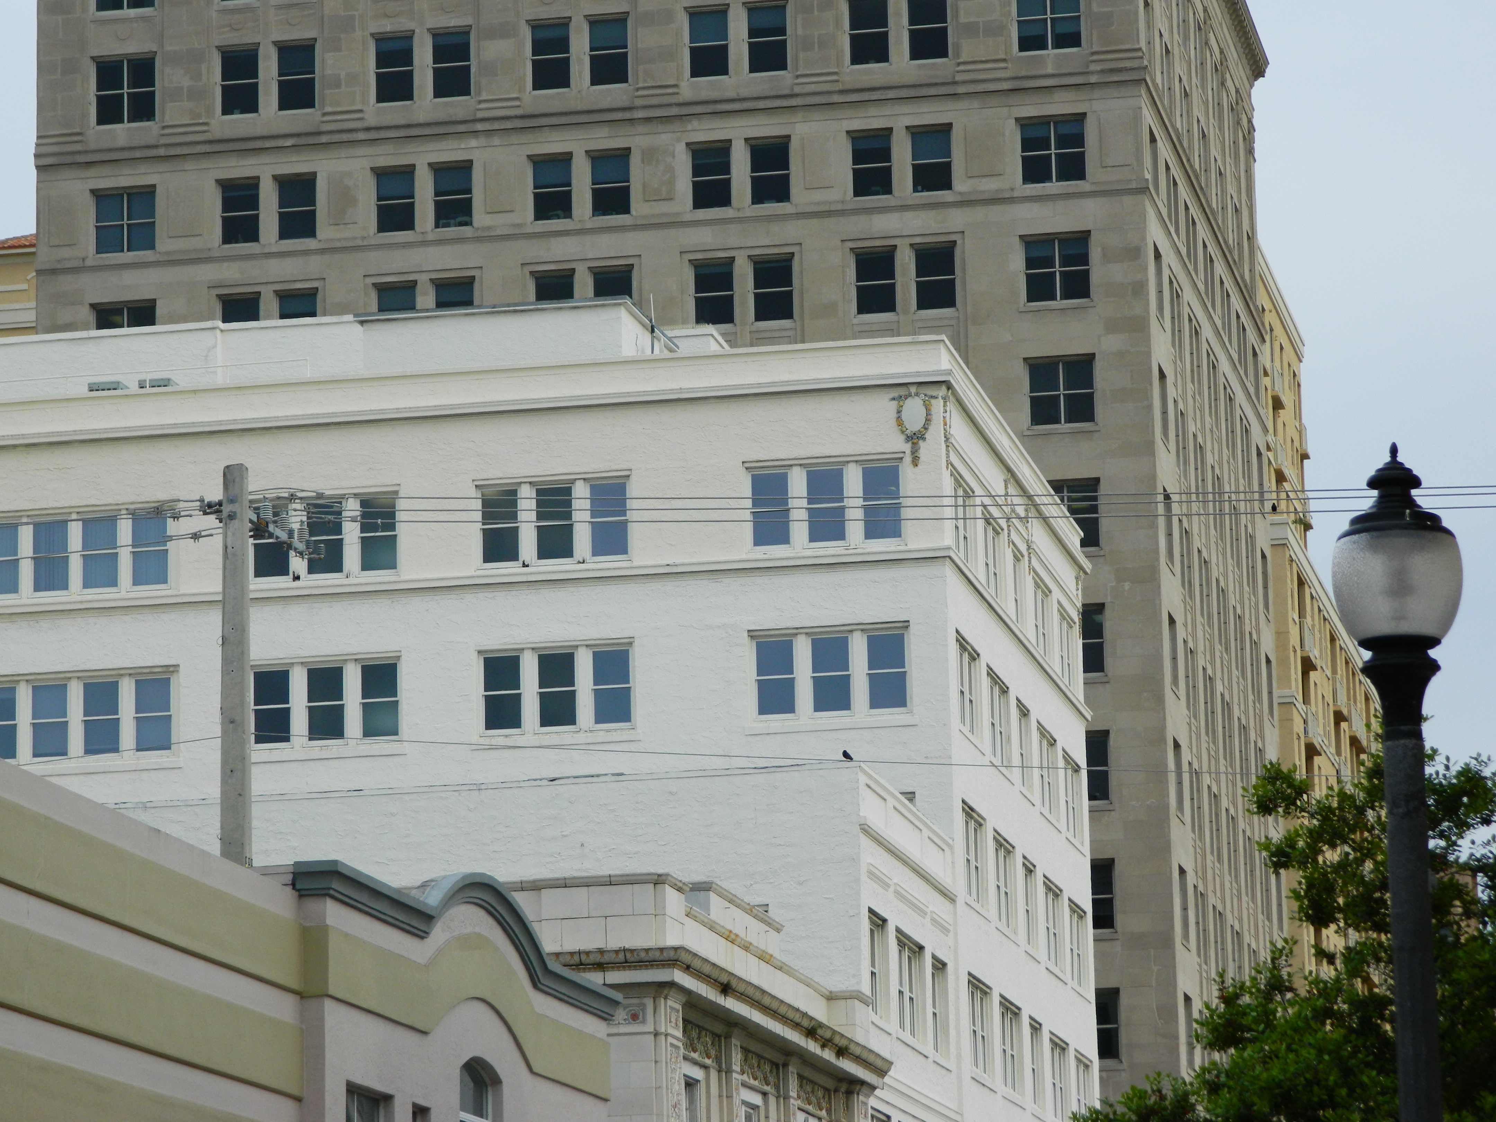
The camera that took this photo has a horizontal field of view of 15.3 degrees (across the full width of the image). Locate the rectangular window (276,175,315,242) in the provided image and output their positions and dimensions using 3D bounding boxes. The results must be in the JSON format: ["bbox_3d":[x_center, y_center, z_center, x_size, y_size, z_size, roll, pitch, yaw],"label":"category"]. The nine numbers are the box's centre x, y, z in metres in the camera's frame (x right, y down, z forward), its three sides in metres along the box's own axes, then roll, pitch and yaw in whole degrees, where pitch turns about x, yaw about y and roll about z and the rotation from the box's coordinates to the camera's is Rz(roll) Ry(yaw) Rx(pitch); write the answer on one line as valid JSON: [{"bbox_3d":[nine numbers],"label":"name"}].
[{"bbox_3d":[-12.654,-9.870,156.152,1.130,1.738,0.200,-4,-11,10],"label":"rectangular window"}]

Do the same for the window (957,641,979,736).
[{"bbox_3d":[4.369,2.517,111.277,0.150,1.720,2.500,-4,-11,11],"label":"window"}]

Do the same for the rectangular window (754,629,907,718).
[{"bbox_3d":[1.665,2.271,112.168,3.046,1.603,0.200,-4,-11,10],"label":"rectangular window"}]

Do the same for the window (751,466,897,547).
[{"bbox_3d":[1.520,-1.102,111.937,3.031,1.503,0.200,-4,-11,10],"label":"window"}]

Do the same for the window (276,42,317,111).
[{"bbox_3d":[-12.570,-13.496,155.124,1.081,1.860,0.150,-4,-11,11],"label":"window"}]

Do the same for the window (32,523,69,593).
[{"bbox_3d":[-14.723,-0.062,117.798,0.789,1.534,0.150,-4,-11,10],"label":"window"}]

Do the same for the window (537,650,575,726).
[{"bbox_3d":[-3.936,2.655,115.239,0.806,1.569,0.150,-4,-11,10],"label":"window"}]

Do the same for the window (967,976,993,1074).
[{"bbox_3d":[4.676,9.603,114.600,0.200,1.786,3.242,-4,-11,10],"label":"window"}]

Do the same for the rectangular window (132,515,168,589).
[{"bbox_3d":[-12.381,-0.230,115.452,0.750,1.454,0.150,-4,-11,10],"label":"rectangular window"}]

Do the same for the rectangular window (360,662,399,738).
[{"bbox_3d":[-7.472,2.818,112.963,0.808,1.514,0.200,-4,-11,10],"label":"rectangular window"}]

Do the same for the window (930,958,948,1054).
[{"bbox_3d":[3.633,8.714,109.102,0.200,1.794,1.879,-4,-11,10],"label":"window"}]

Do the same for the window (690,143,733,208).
[{"bbox_3d":[-1.002,-10.623,154.007,1.107,1.749,0.200,-4,-11,10],"label":"window"}]

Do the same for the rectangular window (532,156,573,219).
[{"bbox_3d":[-5.294,-10.104,151.675,1.140,1.830,0.180,-4,-11,11],"label":"rectangular window"}]

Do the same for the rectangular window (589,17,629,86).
[{"bbox_3d":[-3.908,-14.239,155.956,1.095,1.878,0.200,-4,-11,10],"label":"rectangular window"}]

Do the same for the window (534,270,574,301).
[{"bbox_3d":[-5.341,-7.122,154.199,1.110,1.795,0.200,-4,-11,10],"label":"window"}]

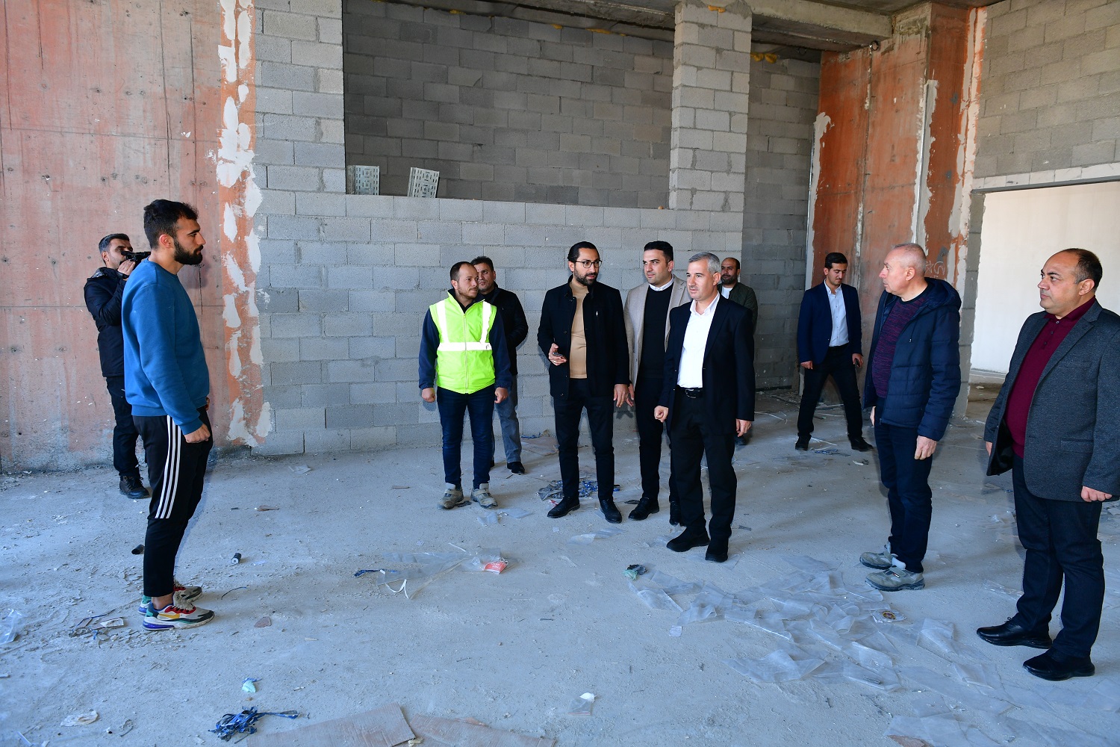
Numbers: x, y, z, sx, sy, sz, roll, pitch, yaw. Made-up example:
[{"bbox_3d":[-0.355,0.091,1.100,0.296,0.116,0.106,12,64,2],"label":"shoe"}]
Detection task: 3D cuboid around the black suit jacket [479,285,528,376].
[{"bbox_3d":[-0.554,-0.342,5.950,0.590,0.710,0.340,2,8,10],"label":"black suit jacket"}]

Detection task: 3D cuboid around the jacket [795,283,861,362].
[{"bbox_3d":[2.494,-0.467,6.920,0.570,0.750,0.340,-1,8,-12],"label":"jacket"}]

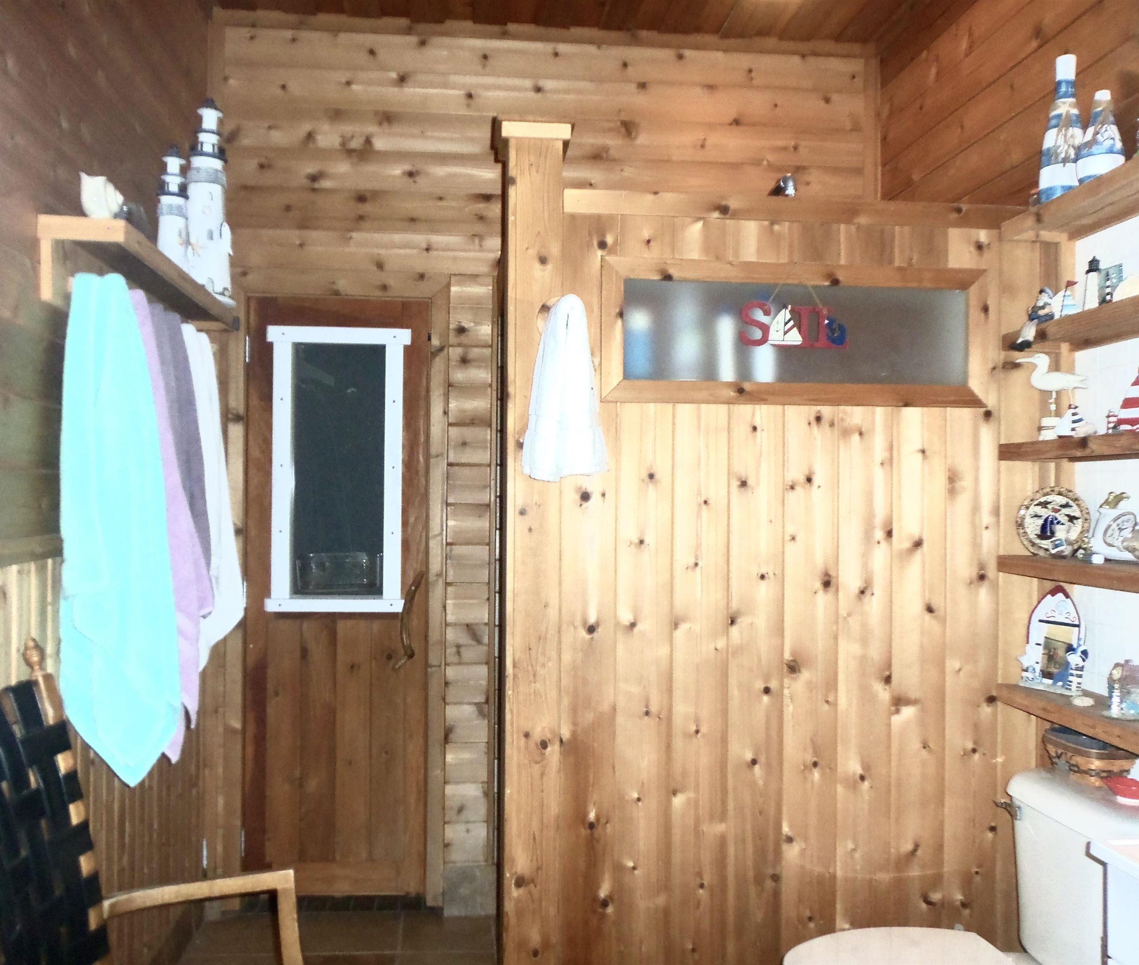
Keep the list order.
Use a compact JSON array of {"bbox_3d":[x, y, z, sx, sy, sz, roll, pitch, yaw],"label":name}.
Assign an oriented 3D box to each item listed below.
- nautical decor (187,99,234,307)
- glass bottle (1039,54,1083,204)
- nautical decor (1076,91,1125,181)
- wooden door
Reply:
[{"bbox_3d":[-1.017,-0.788,2.934,0.142,0.579,0.142,1,-1,-25],"label":"nautical decor"},{"bbox_3d":[1.105,-0.784,2.321,0.098,0.341,0.098,0,-1,24],"label":"glass bottle"},{"bbox_3d":[1.119,-0.721,2.188,0.090,0.212,0.090,0,-1,24],"label":"nautical decor"},{"bbox_3d":[-0.757,0.372,3.420,0.590,1.955,0.055,1,0,-6],"label":"wooden door"}]

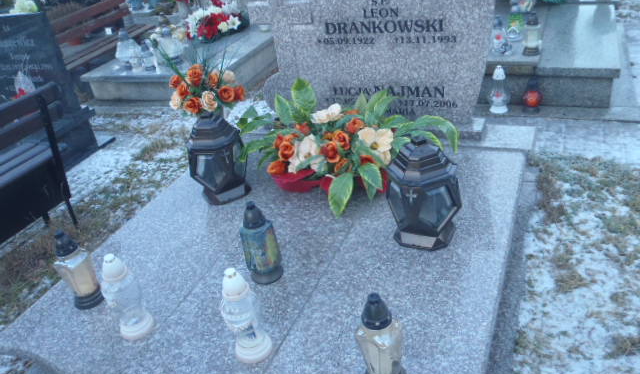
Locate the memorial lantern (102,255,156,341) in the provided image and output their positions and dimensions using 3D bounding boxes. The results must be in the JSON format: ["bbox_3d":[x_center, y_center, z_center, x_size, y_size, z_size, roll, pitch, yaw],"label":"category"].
[{"bbox_3d":[-0.525,0.276,1.374,0.097,0.248,0.097,6,34,24],"label":"memorial lantern"}]

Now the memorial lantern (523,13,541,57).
[{"bbox_3d":[1.372,-0.997,3.330,0.110,0.253,0.110,6,33,24],"label":"memorial lantern"}]

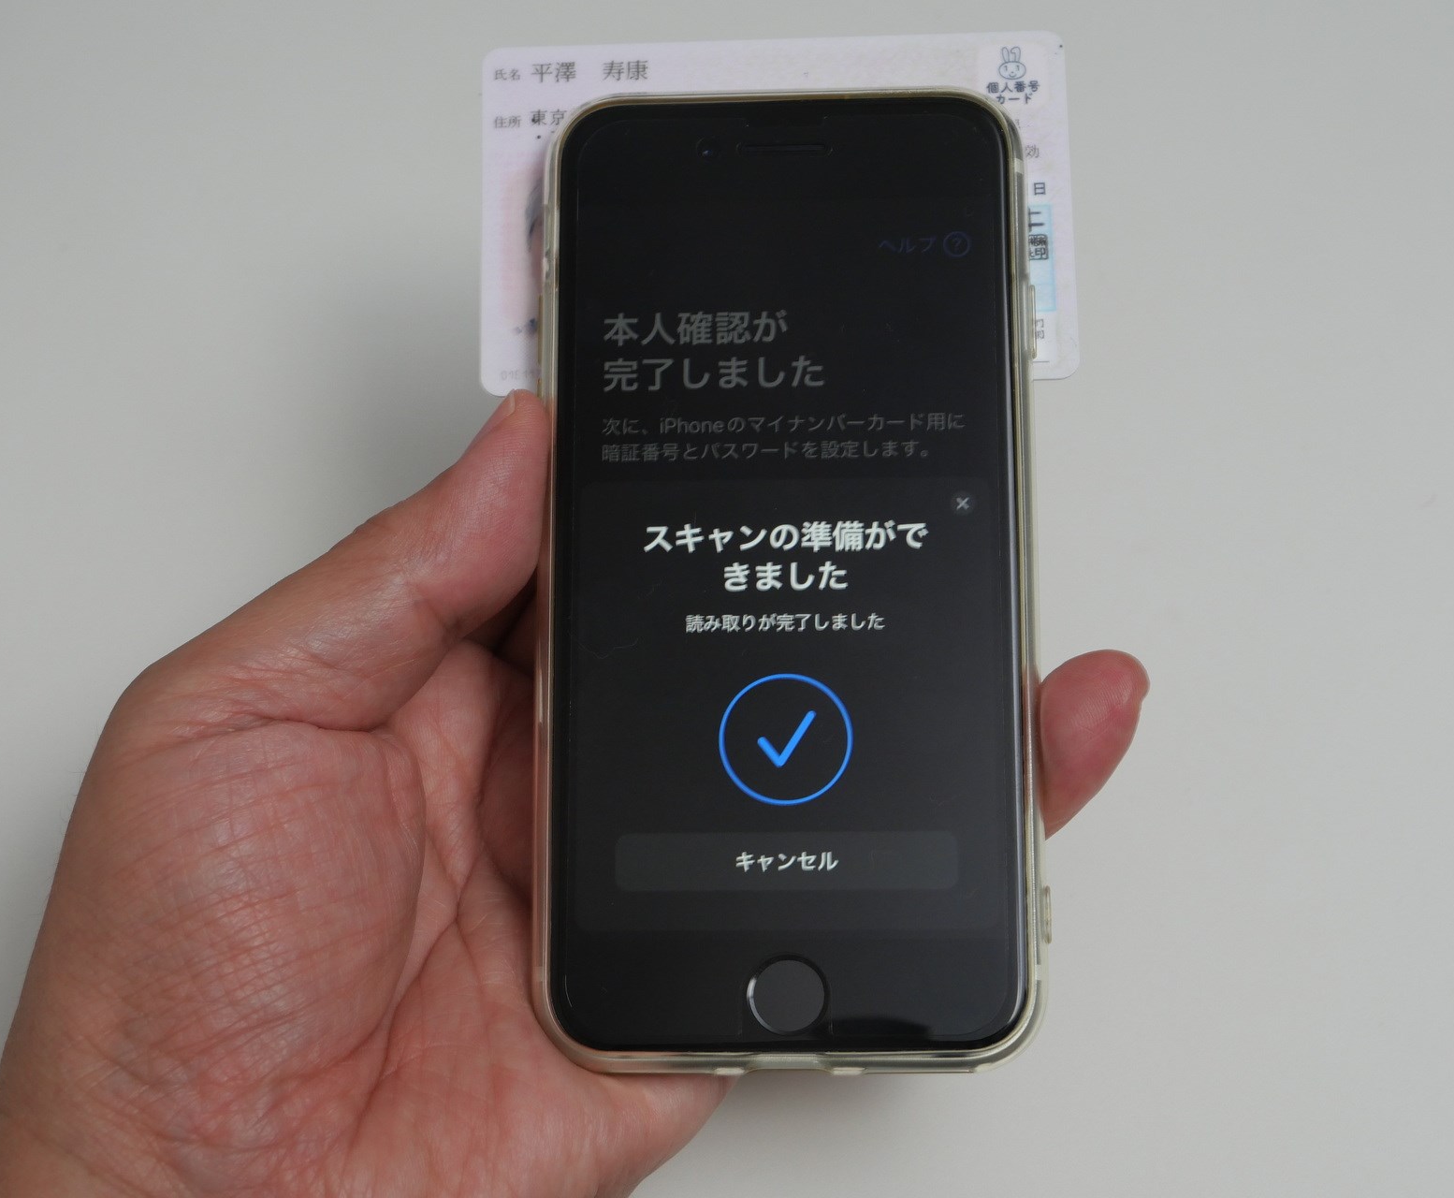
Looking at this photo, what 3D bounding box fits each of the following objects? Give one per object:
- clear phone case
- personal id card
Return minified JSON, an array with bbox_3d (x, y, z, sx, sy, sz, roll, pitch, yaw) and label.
[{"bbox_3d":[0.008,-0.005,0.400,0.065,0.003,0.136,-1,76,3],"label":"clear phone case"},{"bbox_3d":[0.007,-0.056,0.420,0.086,0.001,0.054,-1,76,2],"label":"personal id card"}]

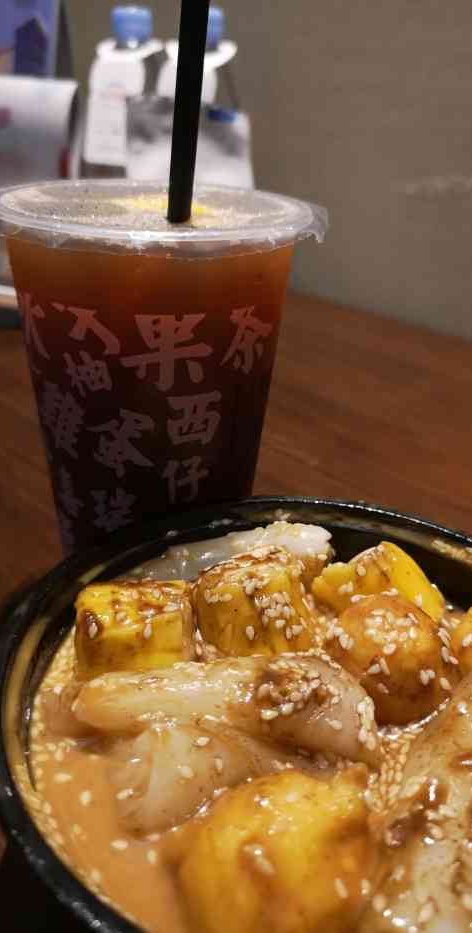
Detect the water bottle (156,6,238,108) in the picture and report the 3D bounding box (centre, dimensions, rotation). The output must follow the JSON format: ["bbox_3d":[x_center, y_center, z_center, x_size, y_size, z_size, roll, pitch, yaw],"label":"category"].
[{"bbox_3d":[-0.030,-0.236,0.589,0.064,0.230,0.064,1,28,-3],"label":"water bottle"}]

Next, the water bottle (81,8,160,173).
[{"bbox_3d":[-0.085,-0.252,0.614,0.064,0.230,0.064,-1,28,-8],"label":"water bottle"}]

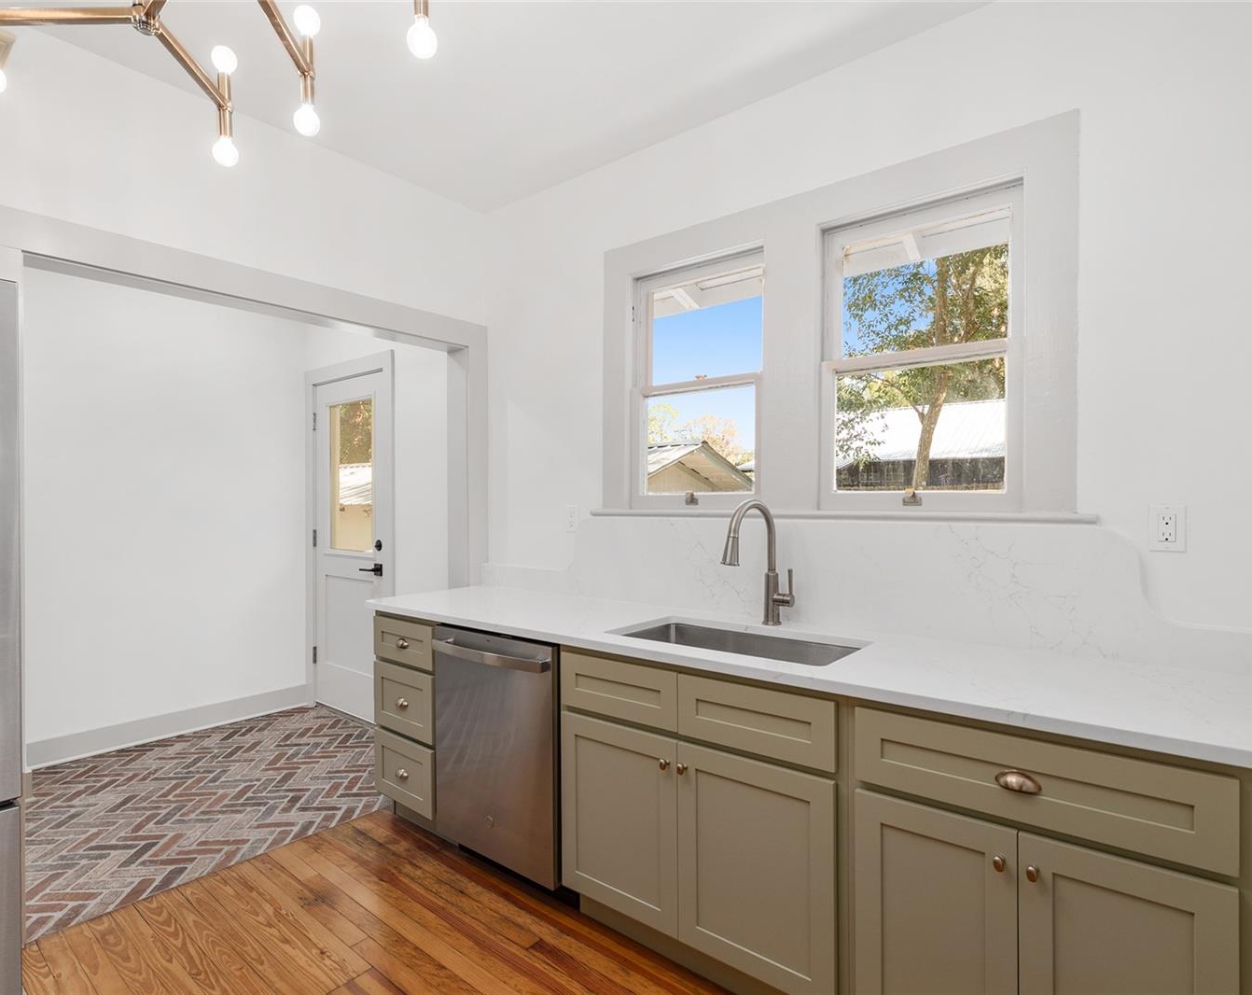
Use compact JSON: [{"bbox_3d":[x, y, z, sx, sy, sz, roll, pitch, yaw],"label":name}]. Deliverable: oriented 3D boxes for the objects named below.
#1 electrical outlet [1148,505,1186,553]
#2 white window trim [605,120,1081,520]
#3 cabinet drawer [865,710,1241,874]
[{"bbox_3d":[1.357,0.079,1.660,0.072,0.116,0.015,0,0,37],"label":"electrical outlet"},{"bbox_3d":[0.559,-0.479,2.275,1.667,1.106,0.090,0,0,37],"label":"white window trim"},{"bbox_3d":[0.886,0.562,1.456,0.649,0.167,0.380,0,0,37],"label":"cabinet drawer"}]

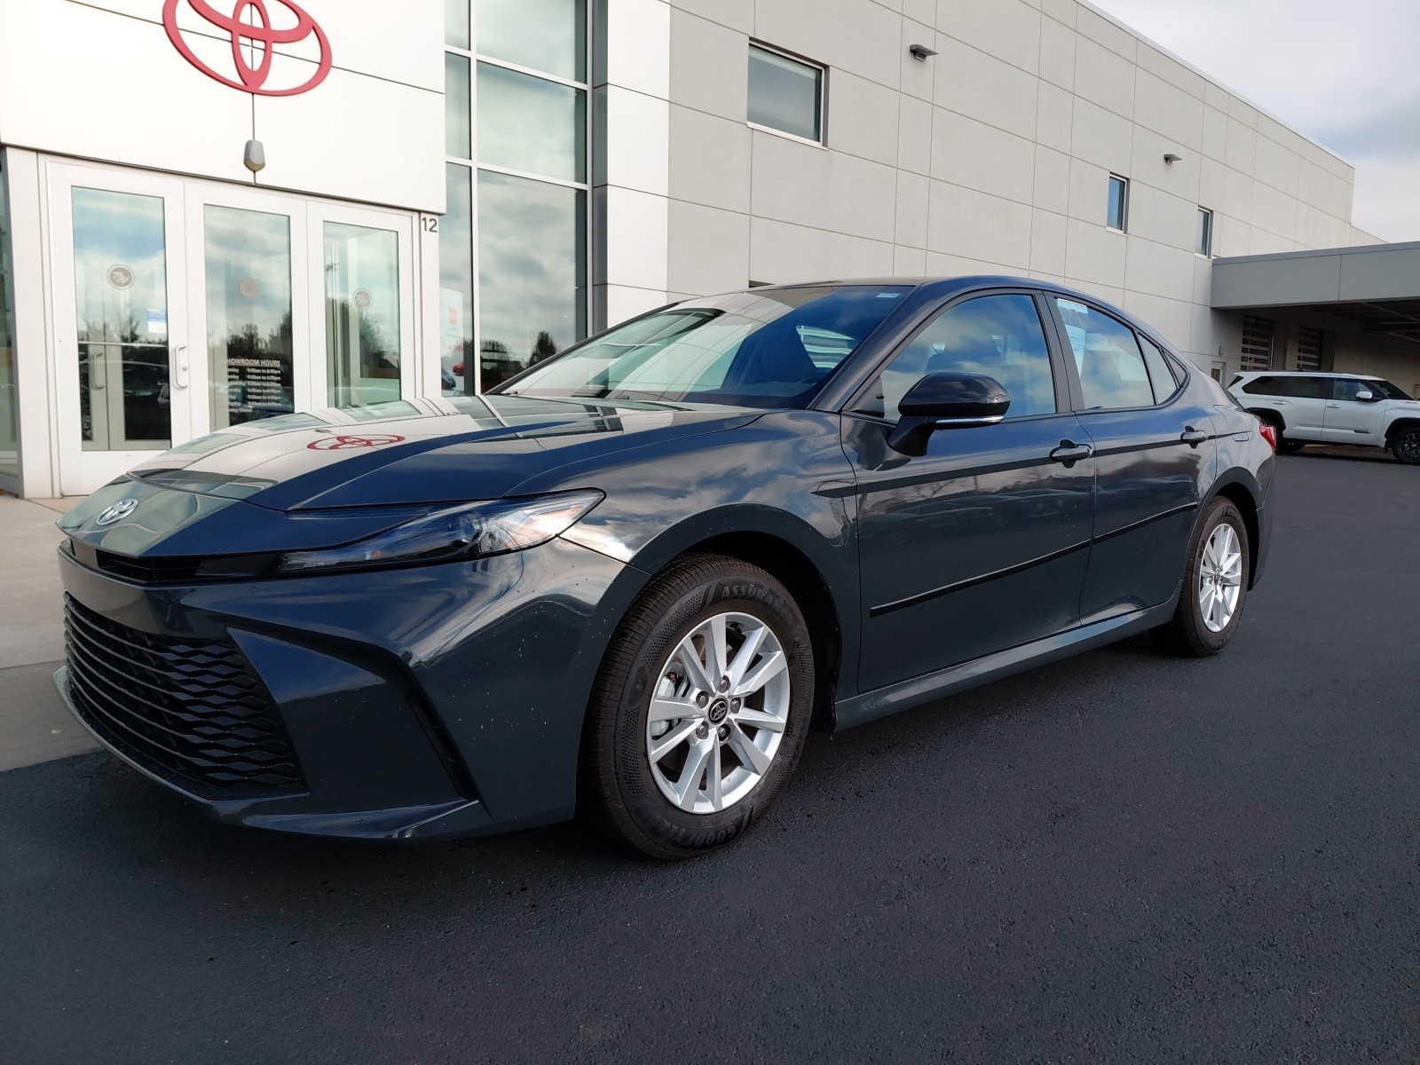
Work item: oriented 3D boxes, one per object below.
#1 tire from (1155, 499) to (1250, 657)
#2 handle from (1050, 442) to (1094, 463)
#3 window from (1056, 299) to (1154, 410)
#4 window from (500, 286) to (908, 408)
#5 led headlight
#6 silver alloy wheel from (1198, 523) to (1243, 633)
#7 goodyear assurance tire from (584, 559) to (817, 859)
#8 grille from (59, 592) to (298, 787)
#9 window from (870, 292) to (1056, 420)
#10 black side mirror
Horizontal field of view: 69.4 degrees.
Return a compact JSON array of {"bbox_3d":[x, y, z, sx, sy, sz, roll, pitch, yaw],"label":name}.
[{"bbox_3d":[2.031,0.179,4.290,0.660,0.660,0.220,-6,8,-43],"label":"tire"},{"bbox_3d":[1.134,-0.253,3.240,0.255,0.060,0.055,-6,8,-43],"label":"handle"},{"bbox_3d":[1.421,-0.636,3.697,0.632,0.397,0.060,-6,-8,-43],"label":"window"},{"bbox_3d":[-0.096,-0.569,3.308,1.500,0.130,0.900,6,42,47],"label":"window"},{"bbox_3d":[-0.508,-0.005,2.007,0.610,0.160,0.300,-6,8,-43],"label":"led headlight"},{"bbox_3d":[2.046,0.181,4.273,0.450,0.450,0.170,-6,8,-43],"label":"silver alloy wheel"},{"bbox_3d":[-0.040,0.393,2.381,0.660,0.660,0.220,-6,8,-43],"label":"goodyear assurance tire"},{"bbox_3d":[-1.265,0.297,2.305,0.180,0.340,1.360,-6,8,-43],"label":"grille"},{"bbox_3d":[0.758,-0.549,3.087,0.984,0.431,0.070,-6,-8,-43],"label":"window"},{"bbox_3d":[0.614,-0.310,2.670,0.235,0.215,0.225,-6,8,-43],"label":"black side mirror"}]

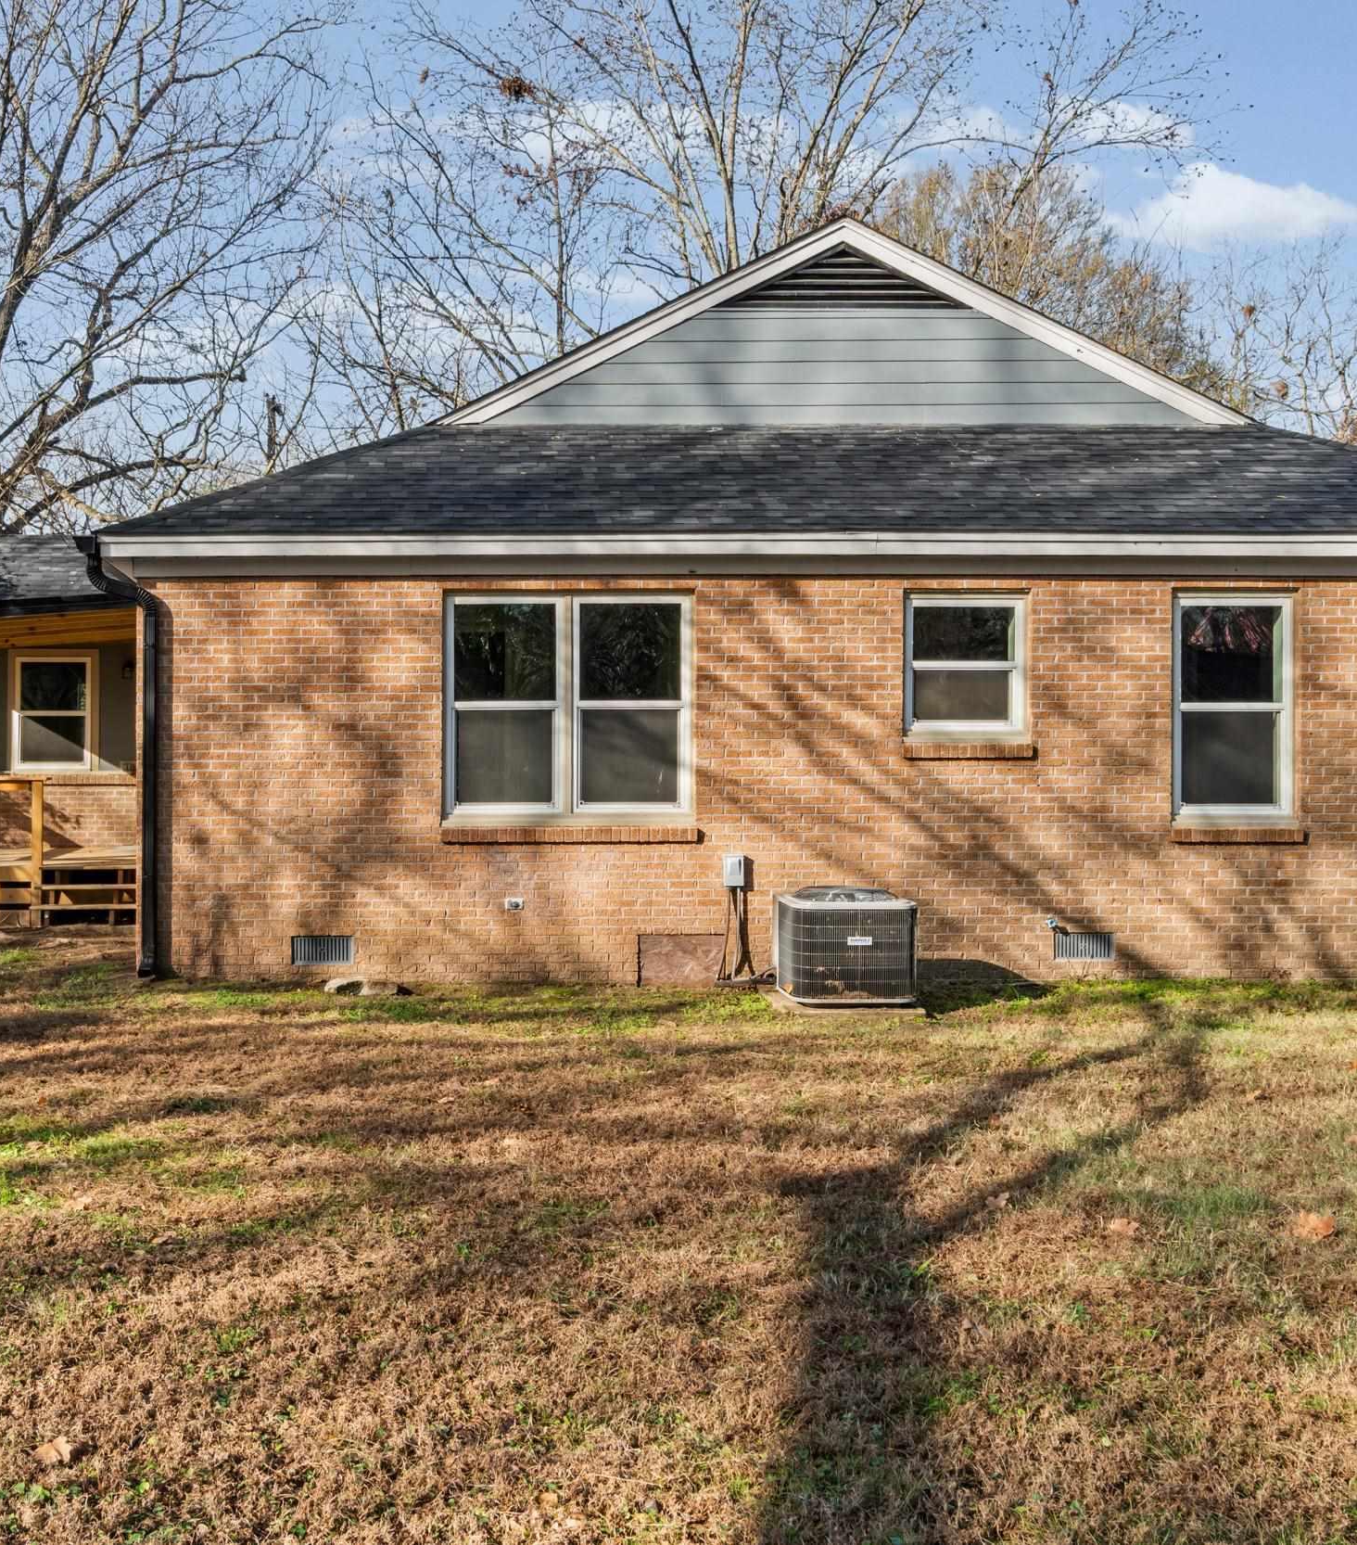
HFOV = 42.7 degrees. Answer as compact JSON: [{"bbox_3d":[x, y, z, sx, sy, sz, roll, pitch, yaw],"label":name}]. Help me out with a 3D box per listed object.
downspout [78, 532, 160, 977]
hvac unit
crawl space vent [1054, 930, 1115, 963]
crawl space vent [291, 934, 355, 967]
[{"bbox_3d":[-3.900,-0.125,12.120,0.520,3.080,0.280,0,0,-1],"label":"downspout"},{"bbox_3d":[1.080,1.110,11.330,0.800,0.730,0.800,0,0,-5],"label":"hvac unit"},{"bbox_3d":[2.885,1.234,12.336,0.440,0.205,0.060,0,0,-1],"label":"crawl space vent"},{"bbox_3d":[-2.511,1.249,12.269,0.445,0.205,0.060,0,0,-1],"label":"crawl space vent"}]

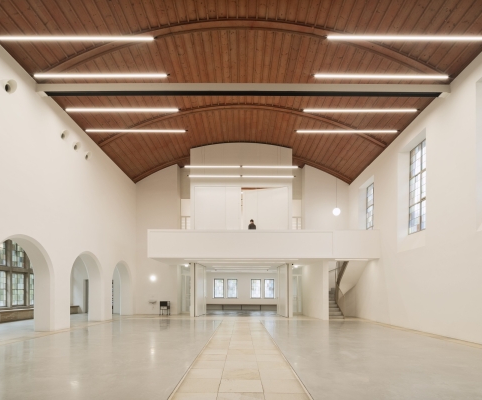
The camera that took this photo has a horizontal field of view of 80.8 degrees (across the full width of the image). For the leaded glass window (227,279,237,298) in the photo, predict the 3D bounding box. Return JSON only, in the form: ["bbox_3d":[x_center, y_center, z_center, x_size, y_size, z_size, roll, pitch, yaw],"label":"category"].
[{"bbox_3d":[-0.609,6.520,20.800,0.730,1.440,0.150,0,-10,0],"label":"leaded glass window"}]

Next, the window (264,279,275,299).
[{"bbox_3d":[2.107,6.520,20.800,0.730,1.440,0.150,0,-10,0],"label":"window"}]

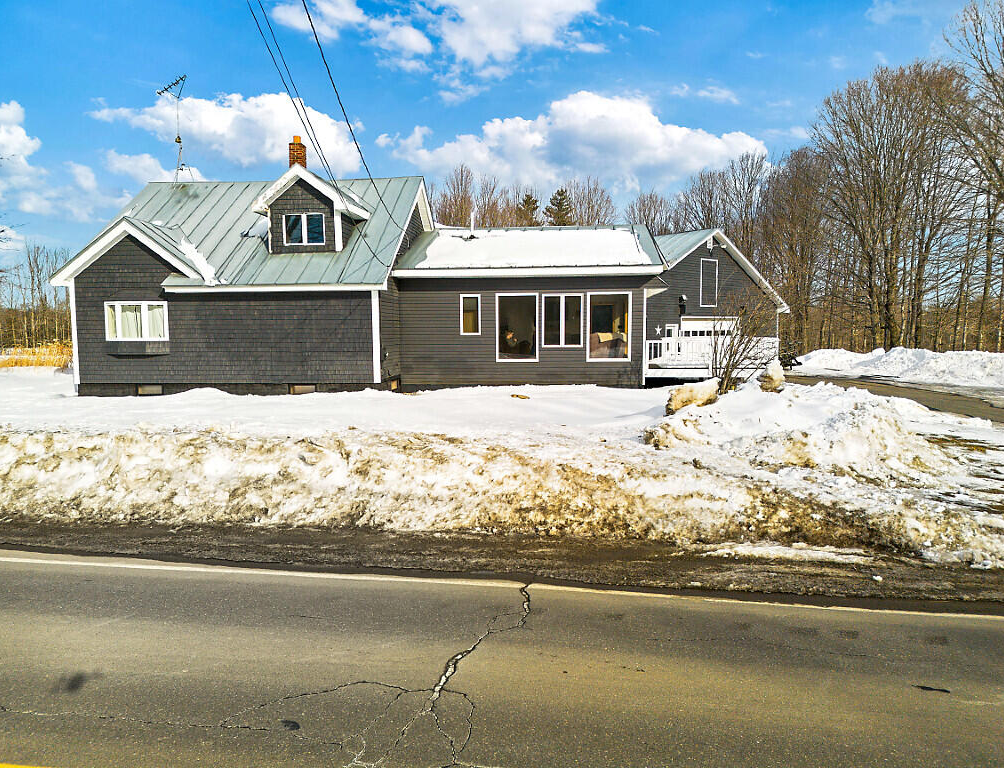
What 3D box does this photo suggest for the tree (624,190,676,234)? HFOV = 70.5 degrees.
[{"bbox_3d":[13.404,-10.163,64.375,5.200,14.480,5.200,0,5,0],"label":"tree"}]

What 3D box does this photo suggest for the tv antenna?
[{"bbox_3d":[-12.122,-9.322,26.293,2.200,3.750,0.750,4,7,43],"label":"tv antenna"}]

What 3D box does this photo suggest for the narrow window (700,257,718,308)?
[{"bbox_3d":[9.599,-4.707,32.924,1.350,2.250,0.120,-5,6,-41],"label":"narrow window"}]

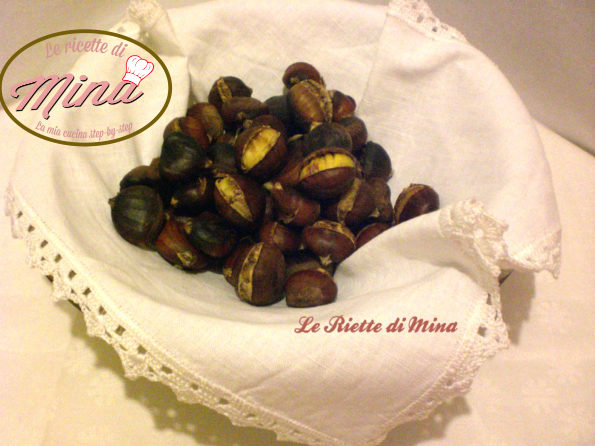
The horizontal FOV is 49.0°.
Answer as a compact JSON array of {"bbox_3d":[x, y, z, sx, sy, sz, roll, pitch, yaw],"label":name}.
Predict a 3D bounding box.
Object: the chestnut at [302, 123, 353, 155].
[{"bbox_3d":[0.022,-0.055,0.455,0.034,0.028,0.030,0,44,0],"label":"chestnut"}]

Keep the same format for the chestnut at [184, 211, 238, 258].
[{"bbox_3d":[-0.056,0.008,0.422,0.034,0.028,0.030,0,44,0],"label":"chestnut"}]

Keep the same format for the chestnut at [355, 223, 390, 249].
[{"bbox_3d":[0.050,0.011,0.425,0.031,0.027,0.028,0,42,0],"label":"chestnut"}]

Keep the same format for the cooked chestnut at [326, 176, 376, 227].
[{"bbox_3d":[0.035,-0.014,0.438,0.034,0.029,0.031,0,44,0],"label":"cooked chestnut"}]

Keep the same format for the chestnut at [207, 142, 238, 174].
[{"bbox_3d":[-0.050,-0.044,0.455,0.029,0.026,0.028,0,46,0],"label":"chestnut"}]

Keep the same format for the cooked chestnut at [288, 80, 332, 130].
[{"bbox_3d":[0.009,-0.086,0.475,0.031,0.031,0.036,-11,47,-10],"label":"cooked chestnut"}]

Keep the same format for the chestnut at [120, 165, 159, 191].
[{"bbox_3d":[-0.107,-0.027,0.452,0.032,0.027,0.029,0,44,0],"label":"chestnut"}]

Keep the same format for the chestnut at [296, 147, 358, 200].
[{"bbox_3d":[0.019,-0.033,0.422,0.037,0.029,0.031,-8,45,-9],"label":"chestnut"}]

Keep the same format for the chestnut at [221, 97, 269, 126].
[{"bbox_3d":[-0.037,-0.079,0.462,0.033,0.023,0.028,0,44,0],"label":"chestnut"}]

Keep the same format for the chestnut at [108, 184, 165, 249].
[{"bbox_3d":[-0.106,-0.004,0.430,0.035,0.037,0.038,0,46,0],"label":"chestnut"}]

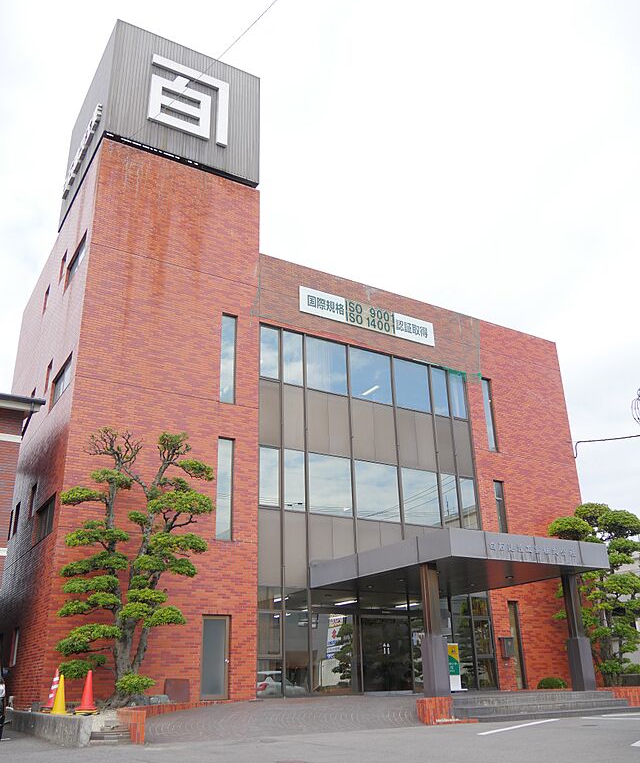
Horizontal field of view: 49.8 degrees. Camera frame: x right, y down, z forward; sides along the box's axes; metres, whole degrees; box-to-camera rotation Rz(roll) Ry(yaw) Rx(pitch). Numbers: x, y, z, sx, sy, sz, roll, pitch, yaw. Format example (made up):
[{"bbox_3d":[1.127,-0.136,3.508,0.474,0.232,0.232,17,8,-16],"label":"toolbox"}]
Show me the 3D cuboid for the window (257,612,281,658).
[{"bbox_3d":[-1.357,6.892,18.767,0.720,1.200,0.100,12,-27,-29],"label":"window"}]

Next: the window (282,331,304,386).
[{"bbox_3d":[-0.865,-0.697,21.270,0.687,1.658,0.100,11,-23,-28],"label":"window"}]

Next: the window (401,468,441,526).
[{"bbox_3d":[3.194,3.699,22.135,1.478,1.735,0.100,11,-23,-28],"label":"window"}]

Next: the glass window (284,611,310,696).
[{"bbox_3d":[-0.619,7.488,18.996,0.800,2.180,0.100,12,-27,-29],"label":"glass window"}]

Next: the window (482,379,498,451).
[{"bbox_3d":[6.229,1.201,25.180,0.420,2.789,0.100,12,-25,-30],"label":"window"}]

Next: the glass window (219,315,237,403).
[{"bbox_3d":[-2.726,-0.652,20.245,0.461,2.690,0.100,11,-23,-28],"label":"glass window"}]

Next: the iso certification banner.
[{"bbox_3d":[1.731,-2.139,23.312,5.561,0.899,0.100,12,-25,-30],"label":"iso certification banner"}]

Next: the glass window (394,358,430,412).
[{"bbox_3d":[3.377,0.174,24.982,1.580,1.910,0.100,12,-27,-29],"label":"glass window"}]

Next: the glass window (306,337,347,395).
[{"bbox_3d":[0.256,-0.491,21.760,1.558,1.759,0.100,12,-25,-30],"label":"glass window"}]

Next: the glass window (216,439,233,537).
[{"bbox_3d":[-2.546,2.868,18.540,0.470,2.789,0.100,12,-25,-30],"label":"glass window"}]

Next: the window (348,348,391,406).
[{"bbox_3d":[1.716,-0.189,22.627,1.692,1.759,0.100,12,-25,-30],"label":"window"}]

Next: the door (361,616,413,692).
[{"bbox_3d":[1.927,7.680,19.530,1.725,1.993,0.100,12,-25,-30],"label":"door"}]

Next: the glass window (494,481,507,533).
[{"bbox_3d":[6.340,4.806,23.771,0.420,2.772,0.100,12,-25,-30],"label":"glass window"}]

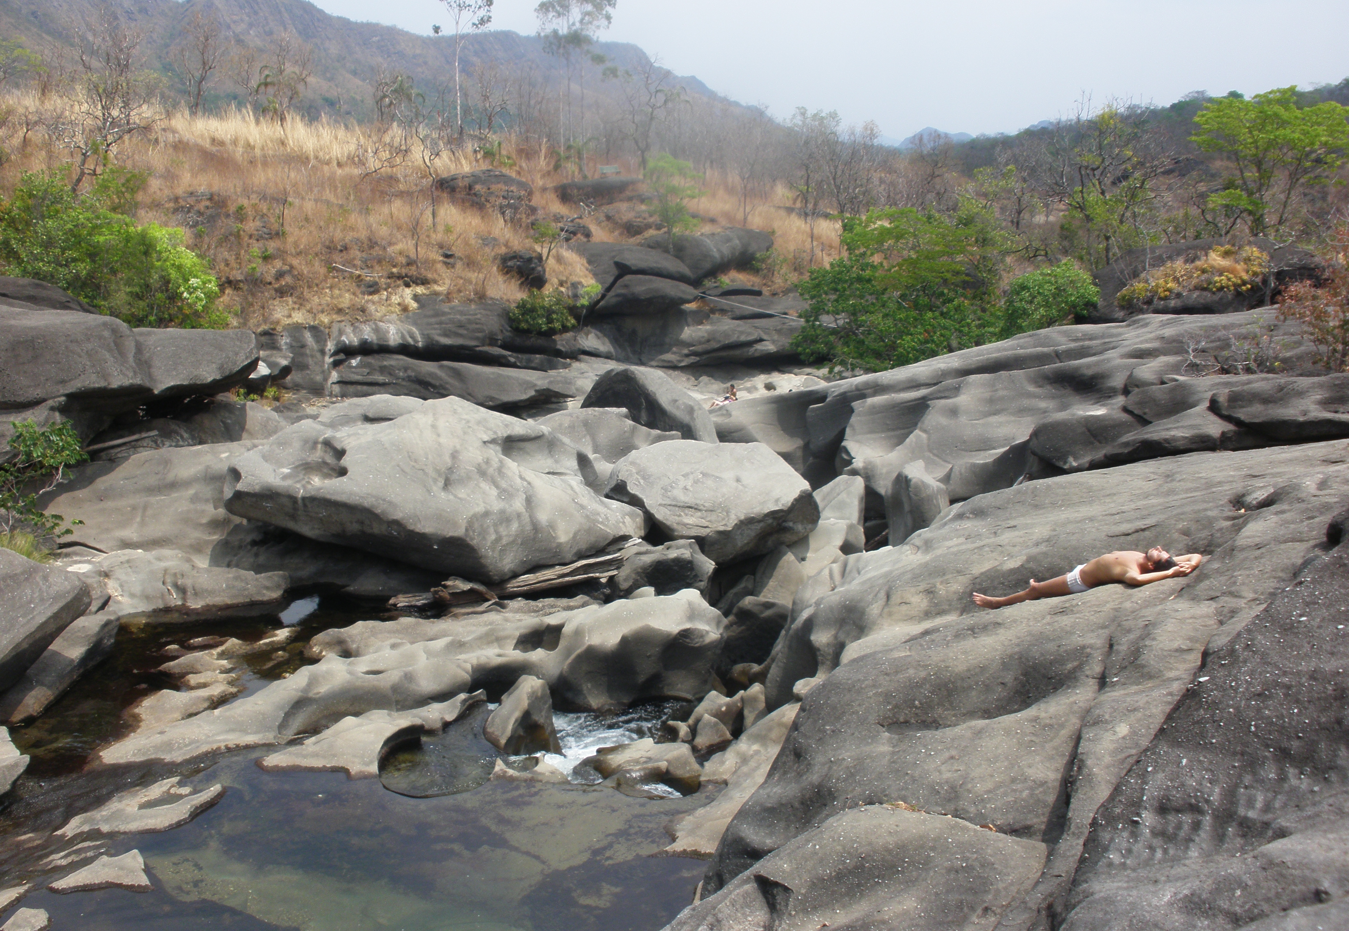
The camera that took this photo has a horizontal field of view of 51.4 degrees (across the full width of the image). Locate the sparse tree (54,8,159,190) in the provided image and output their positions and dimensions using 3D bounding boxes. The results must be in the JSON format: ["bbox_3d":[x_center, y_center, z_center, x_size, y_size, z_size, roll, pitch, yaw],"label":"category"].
[{"bbox_3d":[-23.079,-14.879,57.000,4.000,7.300,3.900,0,12,0],"label":"sparse tree"}]

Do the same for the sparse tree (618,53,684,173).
[{"bbox_3d":[-1.487,-22.615,90.000,4.300,7.700,4.100,0,12,0],"label":"sparse tree"}]

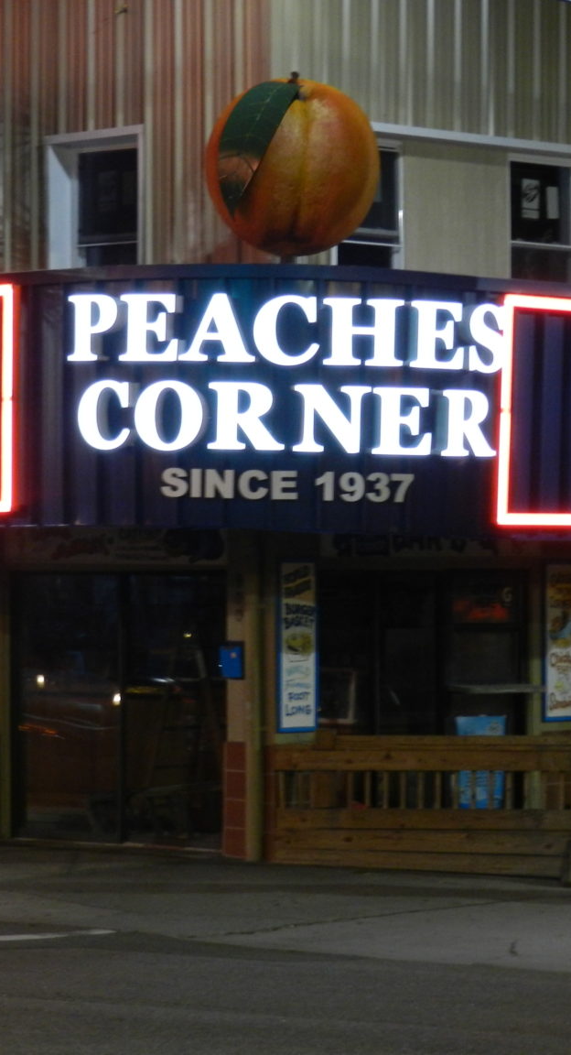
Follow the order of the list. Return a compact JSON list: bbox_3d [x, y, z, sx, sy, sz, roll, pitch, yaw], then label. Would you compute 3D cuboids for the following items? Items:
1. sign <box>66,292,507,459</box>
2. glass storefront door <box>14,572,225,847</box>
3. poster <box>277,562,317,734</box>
[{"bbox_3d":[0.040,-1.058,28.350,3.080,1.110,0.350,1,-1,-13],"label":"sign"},{"bbox_3d":[-1.251,1.344,30.034,2.250,2.000,0.080,-1,-1,44],"label":"glass storefront door"},{"bbox_3d":[0.091,0.860,29.218,0.030,1.210,0.410,-1,-1,44],"label":"poster"}]

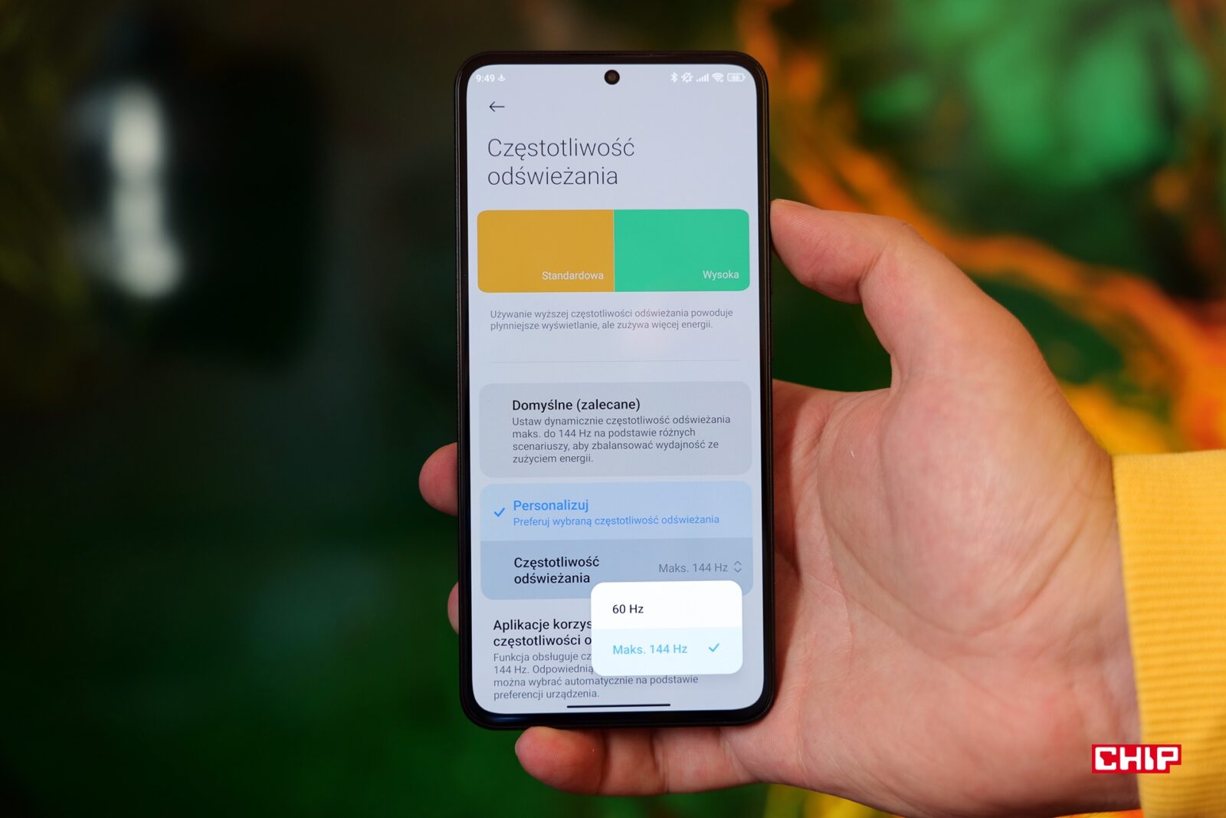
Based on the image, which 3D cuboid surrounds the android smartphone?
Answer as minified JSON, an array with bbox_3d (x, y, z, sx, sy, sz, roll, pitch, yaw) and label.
[{"bbox_3d":[0.000,-0.005,0.386,0.076,0.162,0.009,-1,-1,-3],"label":"android smartphone"}]

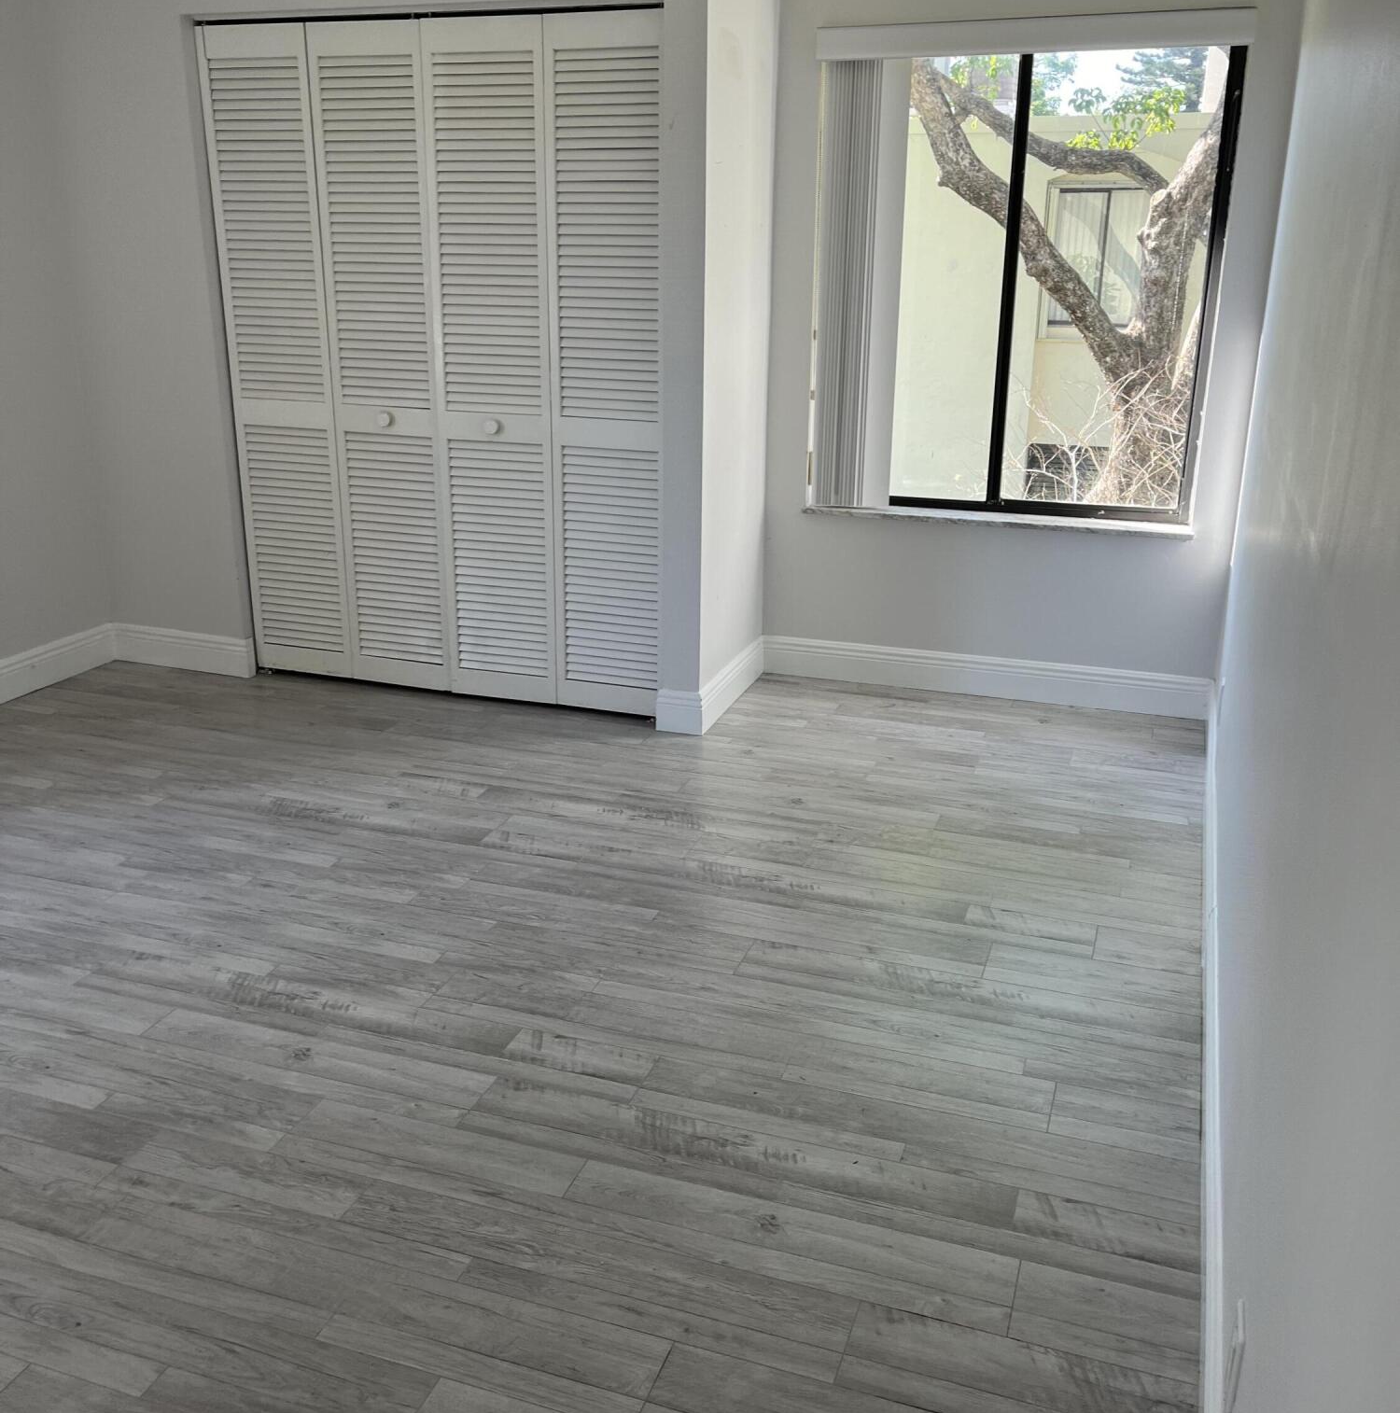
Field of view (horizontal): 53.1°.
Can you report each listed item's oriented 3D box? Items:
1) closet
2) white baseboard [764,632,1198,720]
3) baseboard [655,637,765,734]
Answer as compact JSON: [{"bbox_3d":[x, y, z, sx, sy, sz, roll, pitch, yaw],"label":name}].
[{"bbox_3d":[-0.805,-1.000,4.281,1.496,1.990,0.055,7,19,18],"label":"closet"},{"bbox_3d":[0.915,-0.099,4.642,1.477,0.134,0.018,7,19,18],"label":"white baseboard"},{"bbox_3d":[0.050,-0.088,4.579,0.155,0.134,0.699,7,19,18],"label":"baseboard"}]

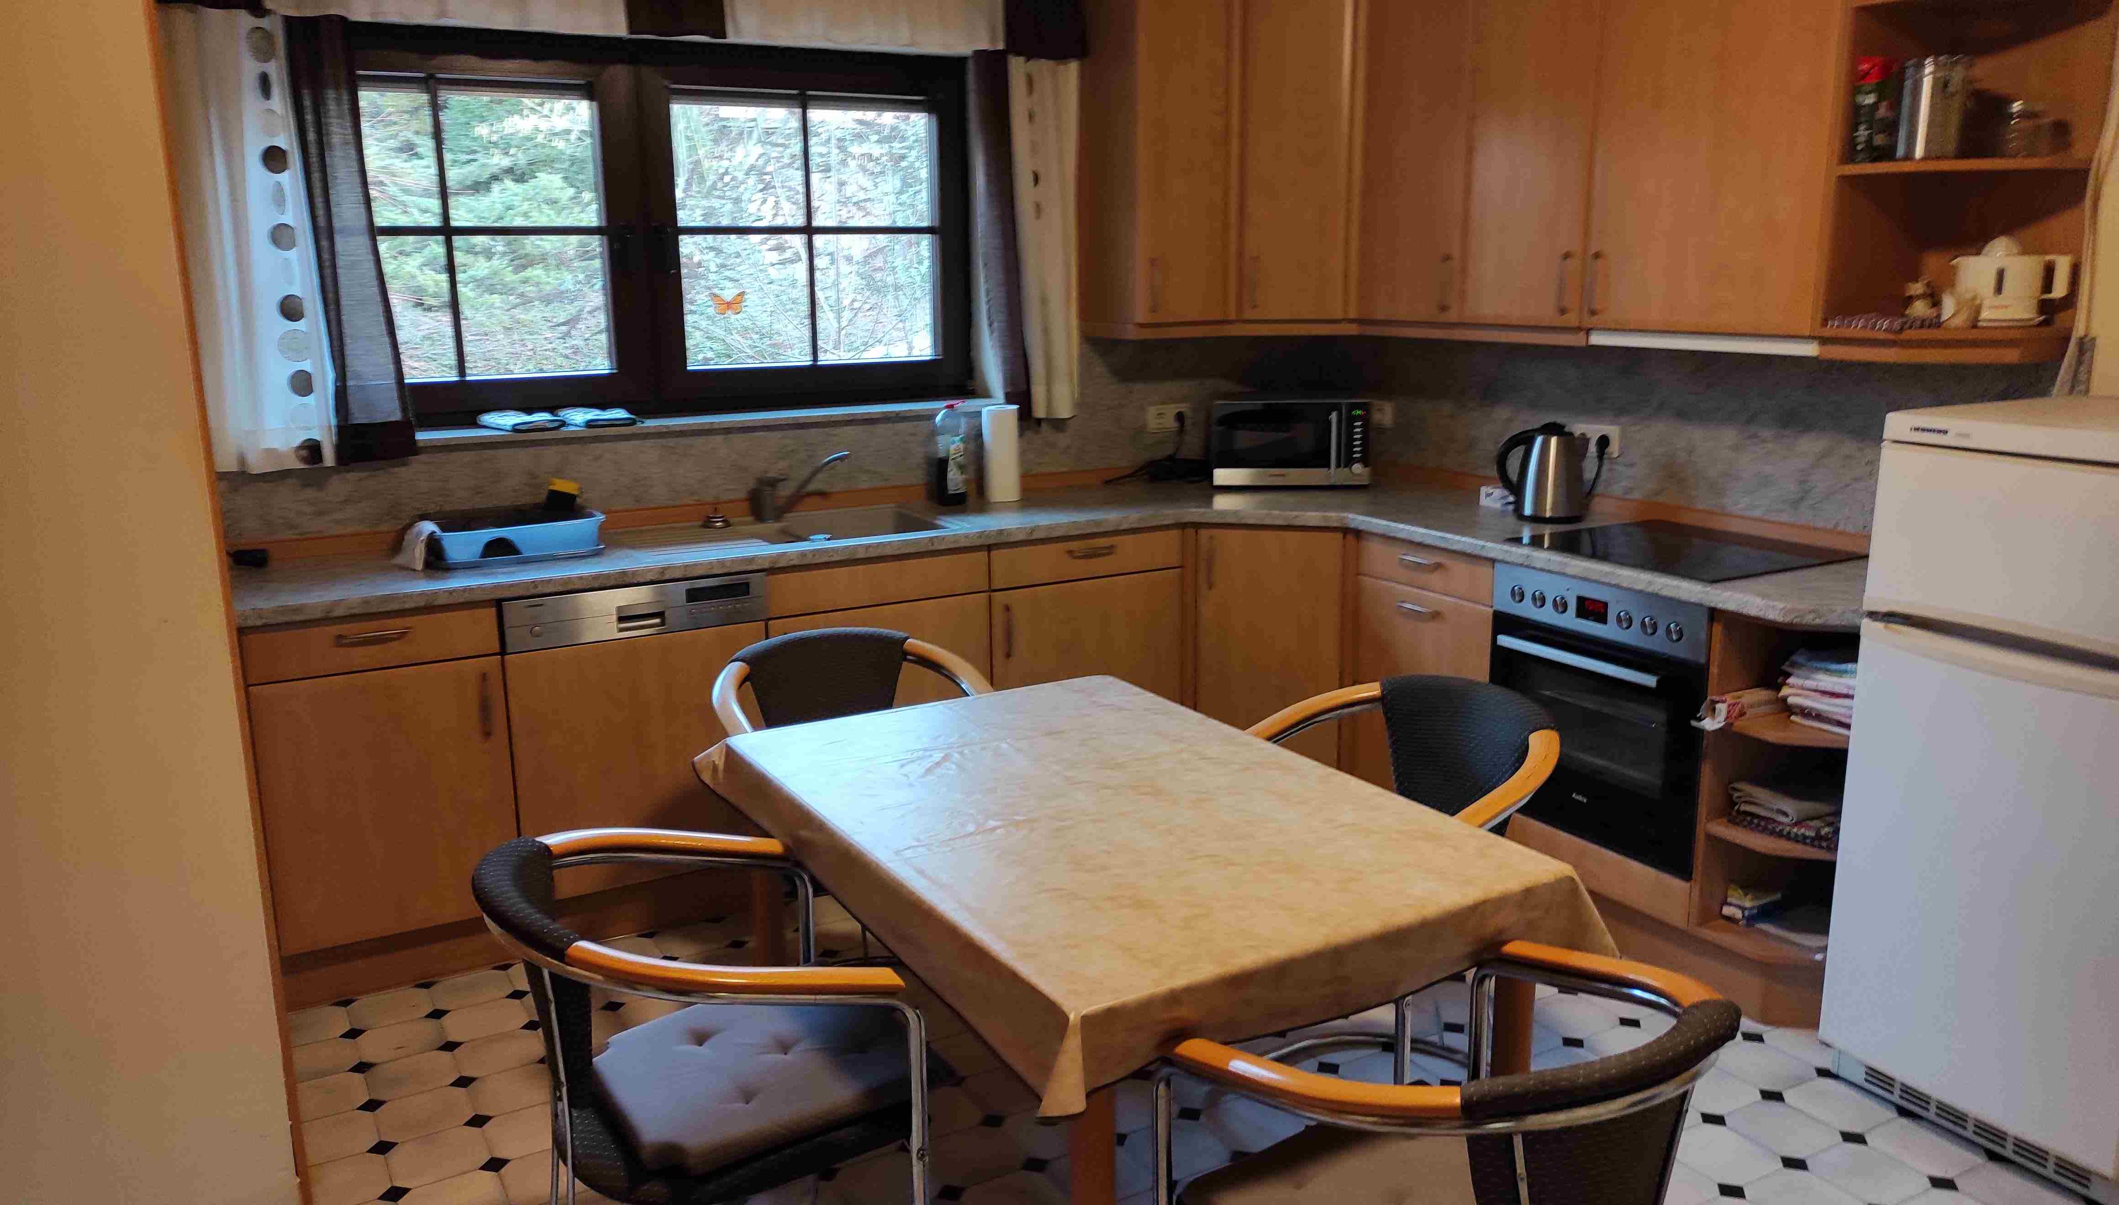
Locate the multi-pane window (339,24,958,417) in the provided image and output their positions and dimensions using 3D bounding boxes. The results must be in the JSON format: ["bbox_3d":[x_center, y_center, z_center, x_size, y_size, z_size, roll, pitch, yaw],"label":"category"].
[{"bbox_3d":[-1.097,-1.001,4.107,1.870,1.000,0.090,-8,14,-29],"label":"multi-pane window"}]

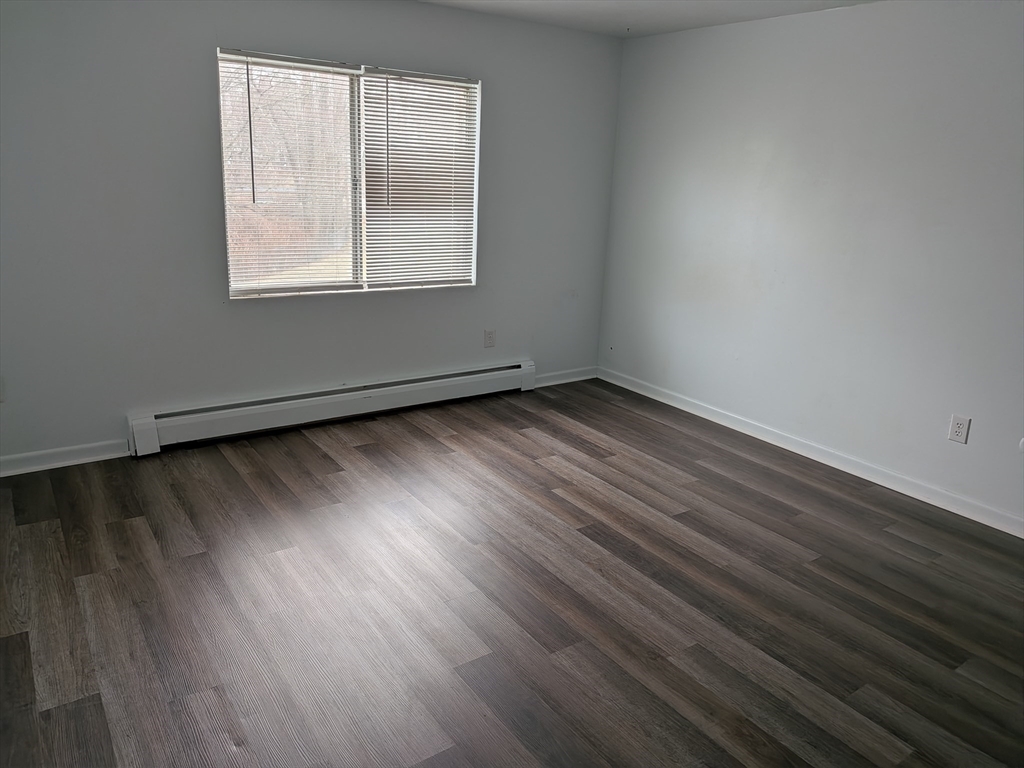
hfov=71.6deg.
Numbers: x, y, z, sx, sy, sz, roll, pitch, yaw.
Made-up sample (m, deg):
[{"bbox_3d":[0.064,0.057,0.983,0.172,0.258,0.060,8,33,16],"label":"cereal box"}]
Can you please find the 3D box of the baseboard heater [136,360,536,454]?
[{"bbox_3d":[-0.878,0.105,4.240,2.505,0.208,0.075,-9,20,-34],"label":"baseboard heater"}]

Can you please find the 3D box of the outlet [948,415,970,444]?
[{"bbox_3d":[2.108,0.214,3.340,0.008,0.122,0.079,-9,20,-34],"label":"outlet"}]

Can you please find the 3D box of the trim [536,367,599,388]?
[{"bbox_3d":[0.395,-0.051,5.192,0.635,0.084,0.015,-9,20,-34],"label":"trim"}]

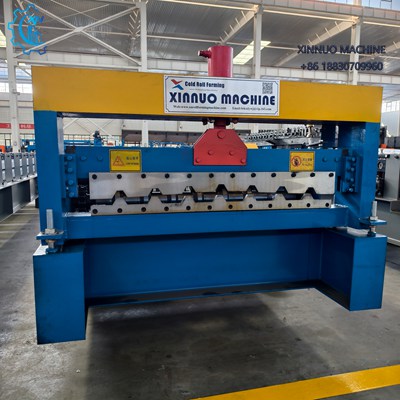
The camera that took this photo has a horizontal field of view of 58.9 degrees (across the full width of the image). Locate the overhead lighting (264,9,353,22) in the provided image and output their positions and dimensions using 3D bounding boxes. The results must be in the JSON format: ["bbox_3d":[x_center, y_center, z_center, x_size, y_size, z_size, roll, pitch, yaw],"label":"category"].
[{"bbox_3d":[6.021,-10.080,19.404,5.510,0.200,0.200,-1,7,-13],"label":"overhead lighting"}]

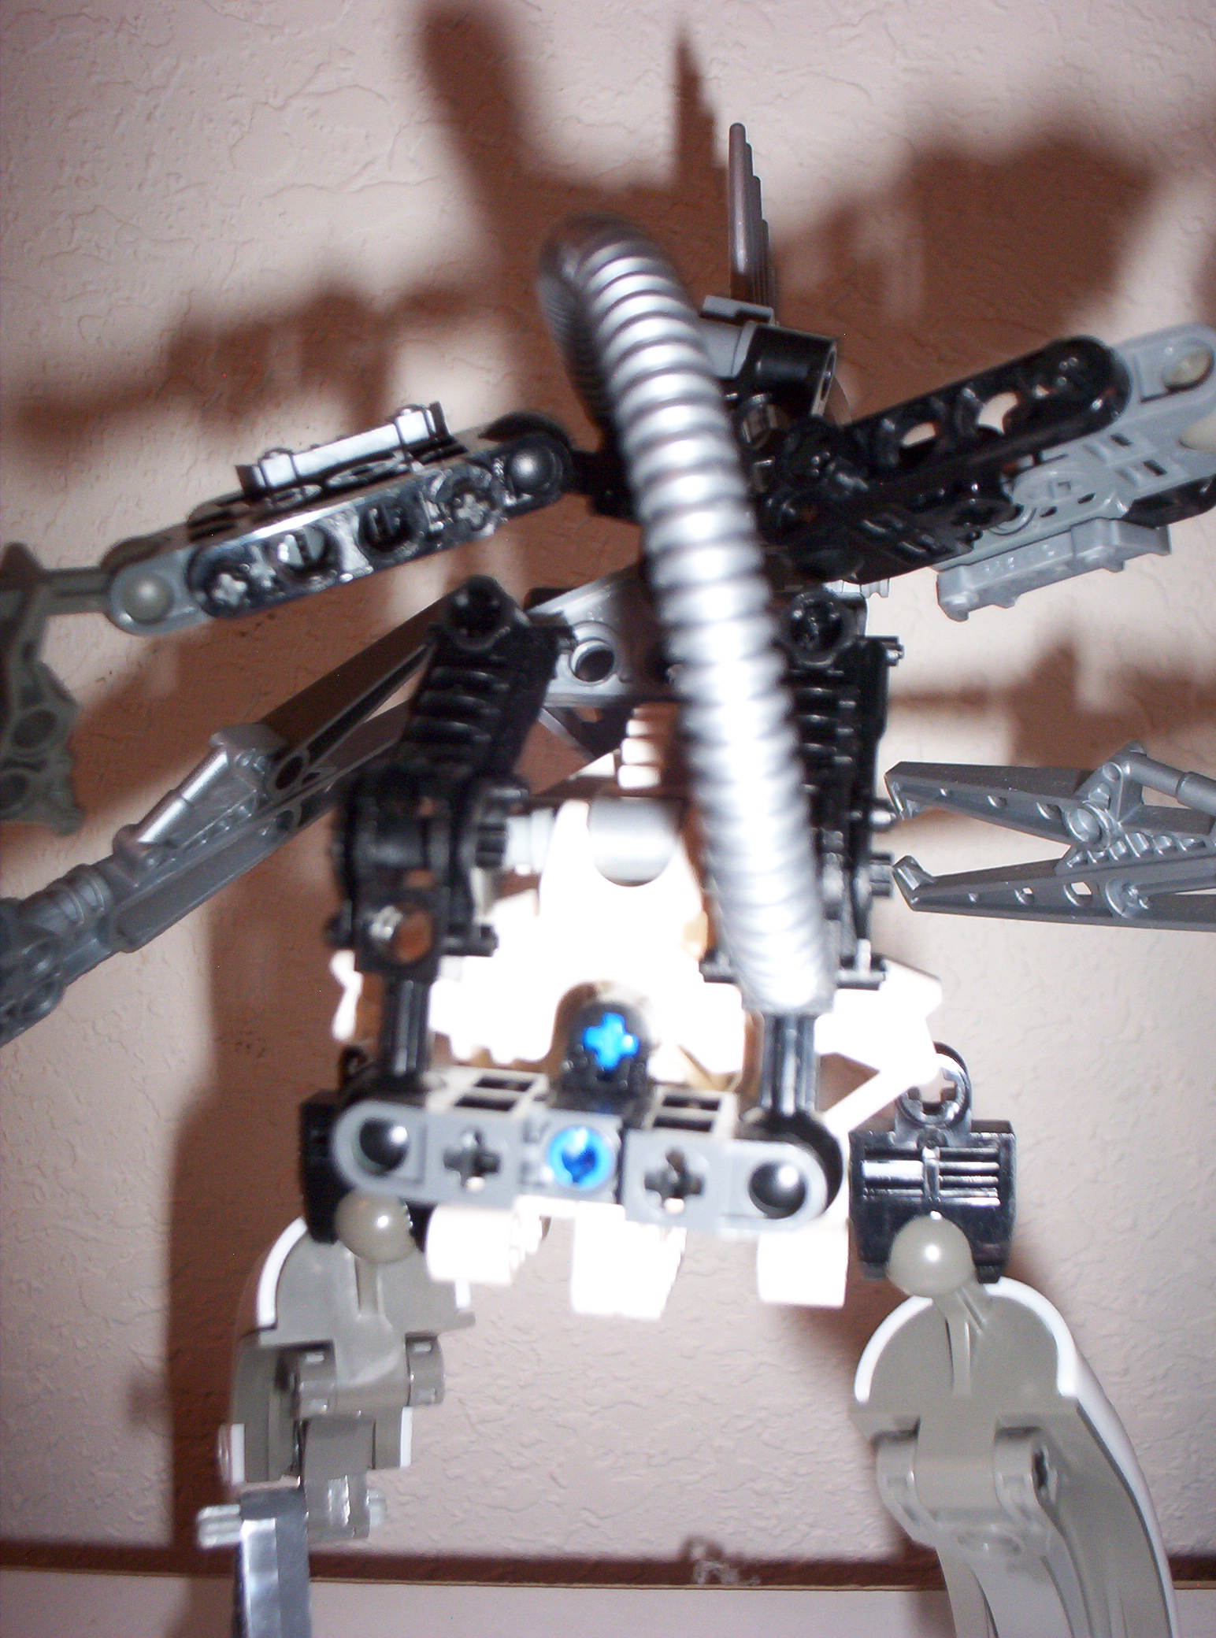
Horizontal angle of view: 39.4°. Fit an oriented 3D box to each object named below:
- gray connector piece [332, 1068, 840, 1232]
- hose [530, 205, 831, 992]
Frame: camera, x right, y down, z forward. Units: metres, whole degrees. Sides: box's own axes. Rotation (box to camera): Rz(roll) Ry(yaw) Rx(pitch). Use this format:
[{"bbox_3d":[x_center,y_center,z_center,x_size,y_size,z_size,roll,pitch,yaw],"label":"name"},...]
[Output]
[{"bbox_3d":[-0.001,0.027,0.142,0.040,0.008,0.016,5,4,7],"label":"gray connector piece"},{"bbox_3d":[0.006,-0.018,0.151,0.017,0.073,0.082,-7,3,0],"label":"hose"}]

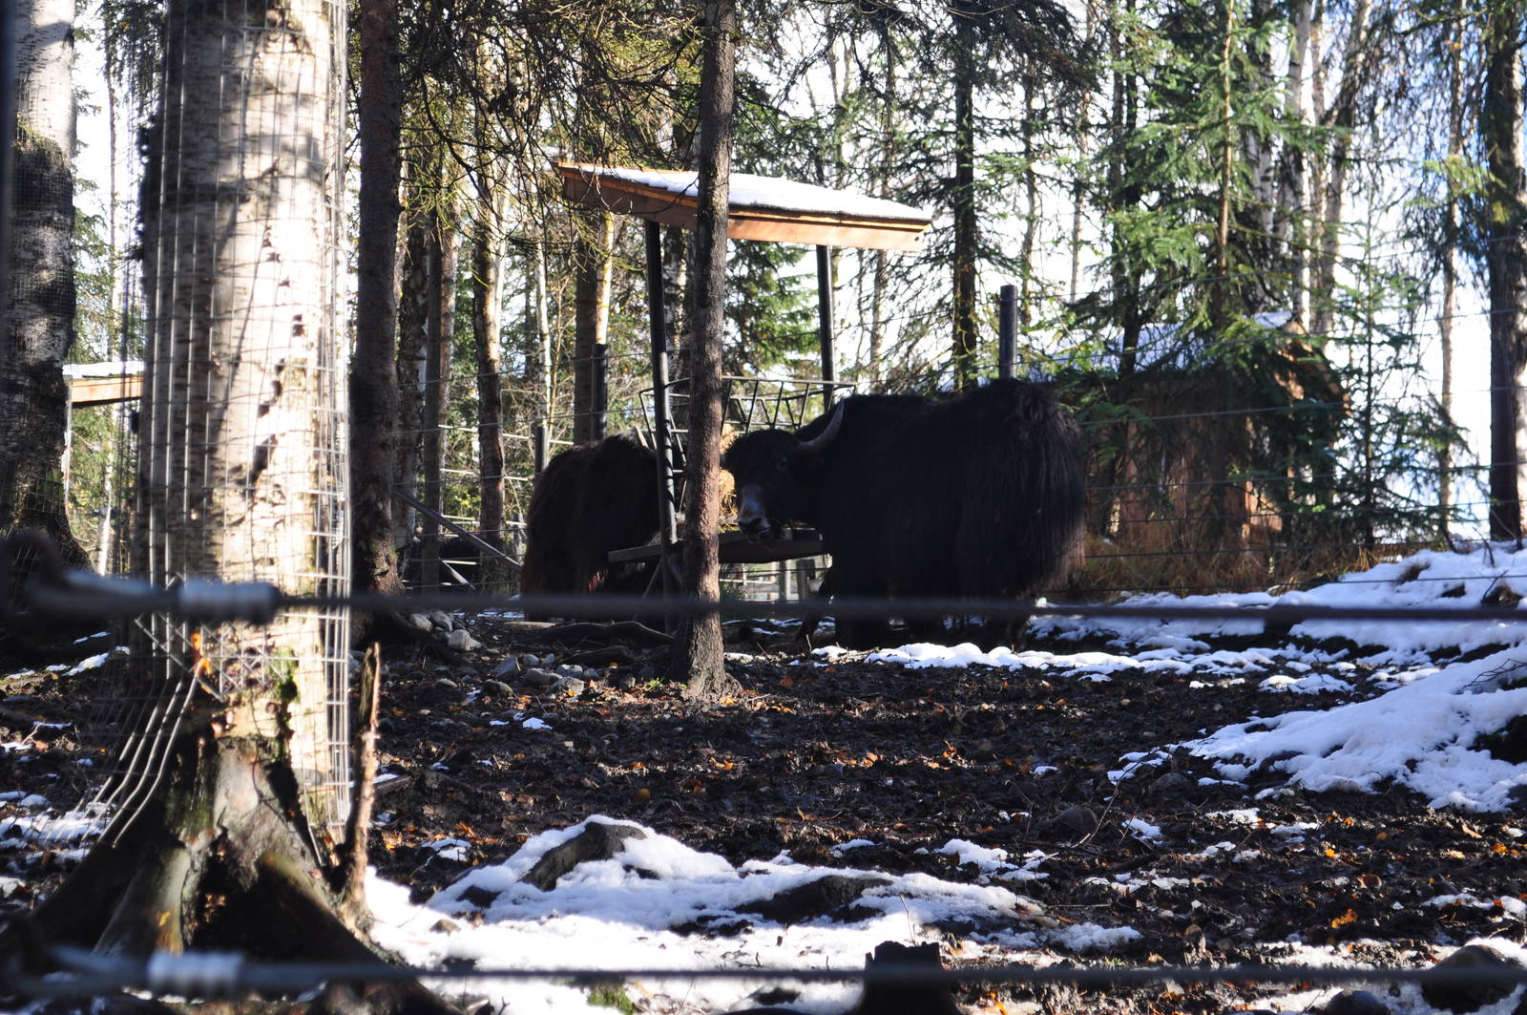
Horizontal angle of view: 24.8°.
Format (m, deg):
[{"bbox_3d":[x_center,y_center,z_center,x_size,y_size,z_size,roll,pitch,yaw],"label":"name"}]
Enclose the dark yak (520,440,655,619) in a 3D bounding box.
[{"bbox_3d":[-0.900,0.120,21.200,0.650,1.140,1.500,0,-1,-30],"label":"dark yak"}]

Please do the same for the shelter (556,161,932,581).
[{"bbox_3d":[-0.095,-0.700,20.290,1.540,2.840,1.580,0,-6,-35],"label":"shelter"}]

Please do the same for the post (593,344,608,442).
[{"bbox_3d":[-1.165,-0.260,25.000,0.095,1.870,0.095,0,-1,0],"label":"post"}]

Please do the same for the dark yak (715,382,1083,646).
[{"bbox_3d":[0.770,0.035,19.000,1.900,1.460,0.850,-1,-1,33],"label":"dark yak"}]

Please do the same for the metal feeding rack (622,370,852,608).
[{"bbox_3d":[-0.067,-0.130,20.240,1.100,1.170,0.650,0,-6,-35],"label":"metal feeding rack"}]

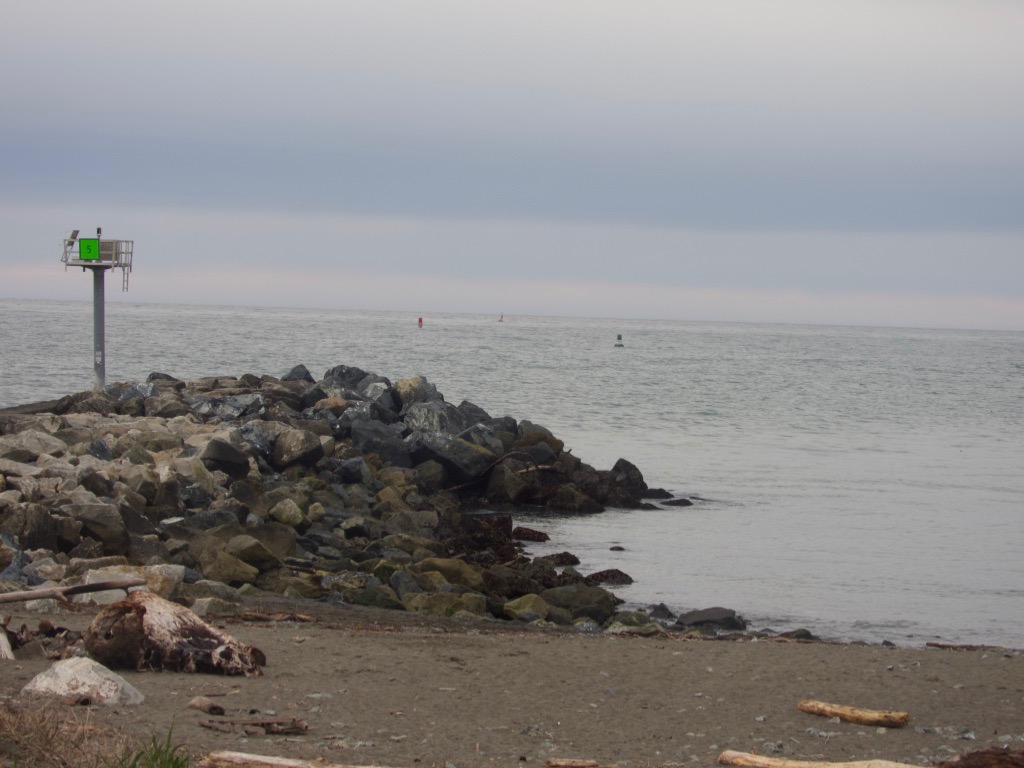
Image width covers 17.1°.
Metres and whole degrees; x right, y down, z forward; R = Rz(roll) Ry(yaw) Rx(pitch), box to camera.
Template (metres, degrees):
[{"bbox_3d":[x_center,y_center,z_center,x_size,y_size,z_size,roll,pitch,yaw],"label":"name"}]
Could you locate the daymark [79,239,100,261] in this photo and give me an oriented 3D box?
[{"bbox_3d":[-17.780,-5.666,143.300,0.914,0.914,0.050,2,1,11],"label":"daymark"}]

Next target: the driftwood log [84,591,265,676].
[{"bbox_3d":[-4.755,3.520,48.000,2.500,1.130,1.250,2,1,-6],"label":"driftwood log"}]

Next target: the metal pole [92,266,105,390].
[{"bbox_3d":[-17.514,-2.333,144.300,0.457,5.220,0.457,0,1,0],"label":"metal pole"}]

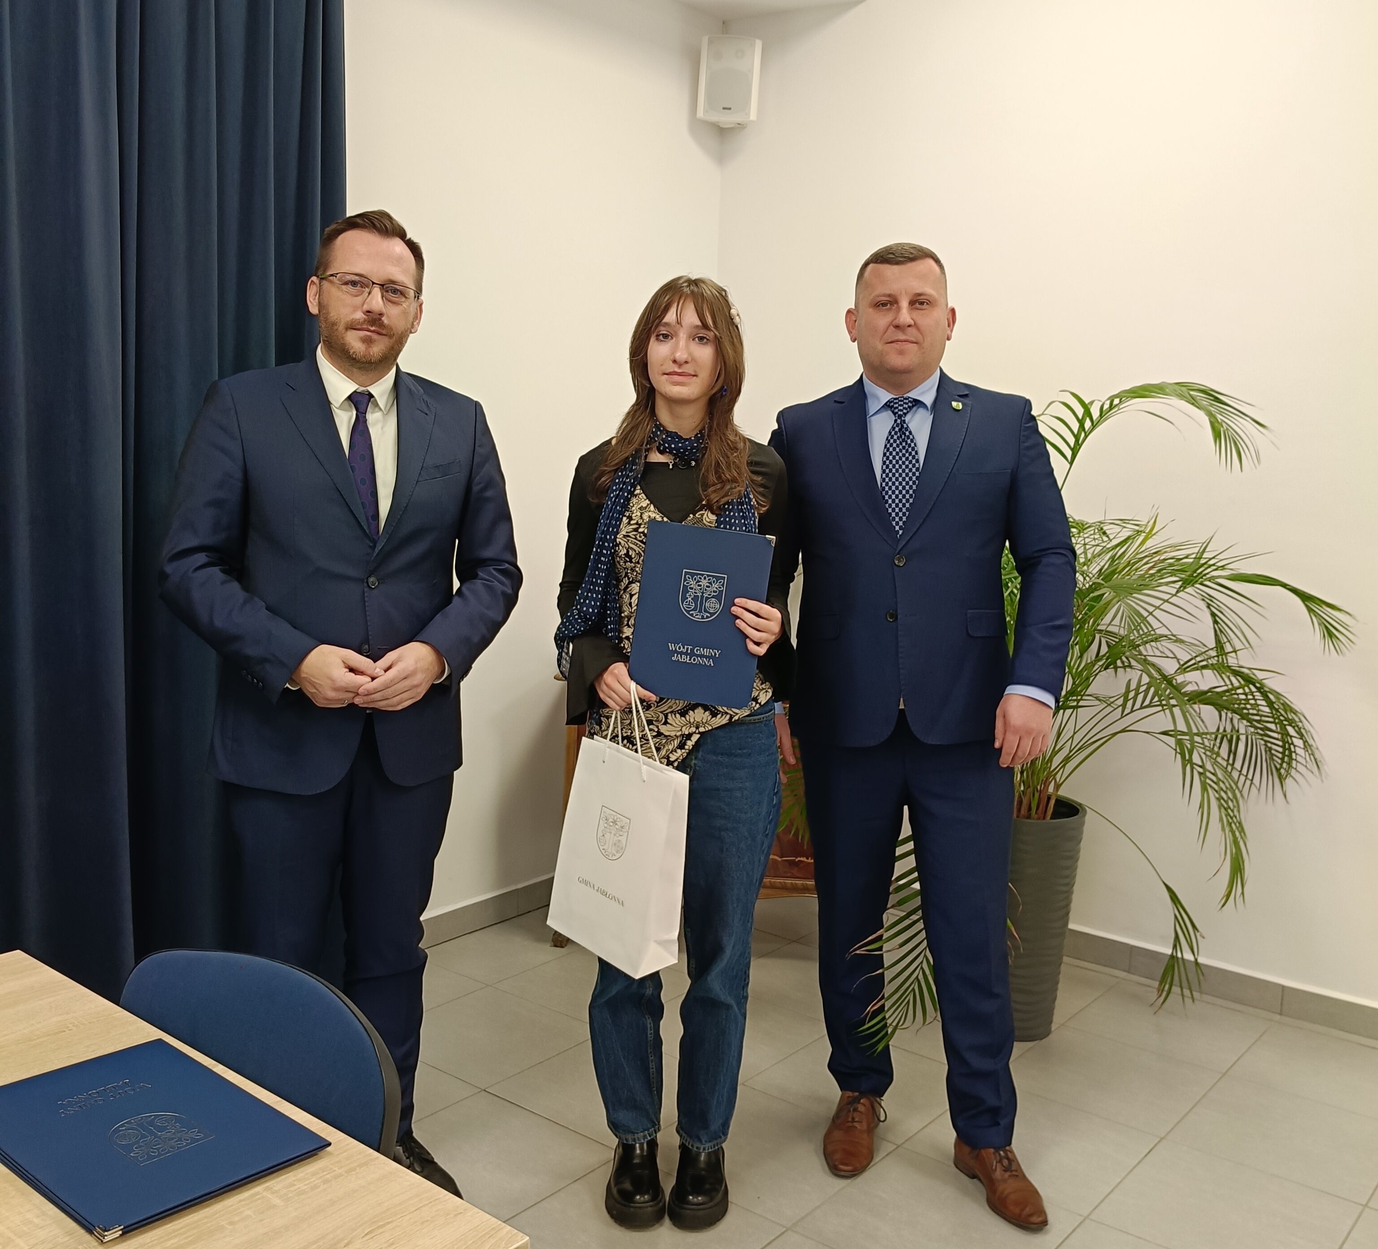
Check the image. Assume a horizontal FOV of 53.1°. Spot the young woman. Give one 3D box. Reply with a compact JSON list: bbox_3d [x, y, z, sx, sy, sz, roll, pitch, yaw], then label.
[{"bbox_3d":[-0.038,0.239,2.545,0.440,1.705,0.380,2,8,0],"label":"young woman"}]

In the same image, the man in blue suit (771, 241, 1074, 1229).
[{"bbox_3d":[0.433,0.189,2.687,0.590,1.800,0.400,4,8,12],"label":"man in blue suit"}]

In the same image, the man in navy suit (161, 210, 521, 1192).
[{"bbox_3d":[-0.641,0.162,2.577,0.640,1.810,0.440,-2,8,-25],"label":"man in navy suit"}]

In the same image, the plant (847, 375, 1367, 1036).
[{"bbox_3d":[0.888,0.226,3.275,1.200,1.600,1.100,2,8,0],"label":"plant"}]

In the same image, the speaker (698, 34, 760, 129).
[{"bbox_3d":[0.117,-1.675,4.224,0.180,0.235,0.165,1,28,-6],"label":"speaker"}]

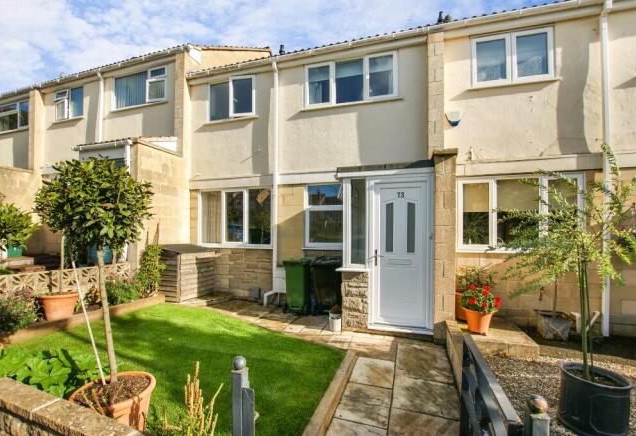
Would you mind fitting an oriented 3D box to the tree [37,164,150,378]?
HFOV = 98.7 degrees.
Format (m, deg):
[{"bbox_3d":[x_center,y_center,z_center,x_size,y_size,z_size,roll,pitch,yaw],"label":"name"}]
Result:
[{"bbox_3d":[-1.488,0.364,1.860,0.620,1.540,0.620,0,0,18],"label":"tree"}]

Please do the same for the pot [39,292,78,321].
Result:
[{"bbox_3d":[-3.601,1.238,3.800,0.390,0.370,0.390,0,0,0],"label":"pot"}]

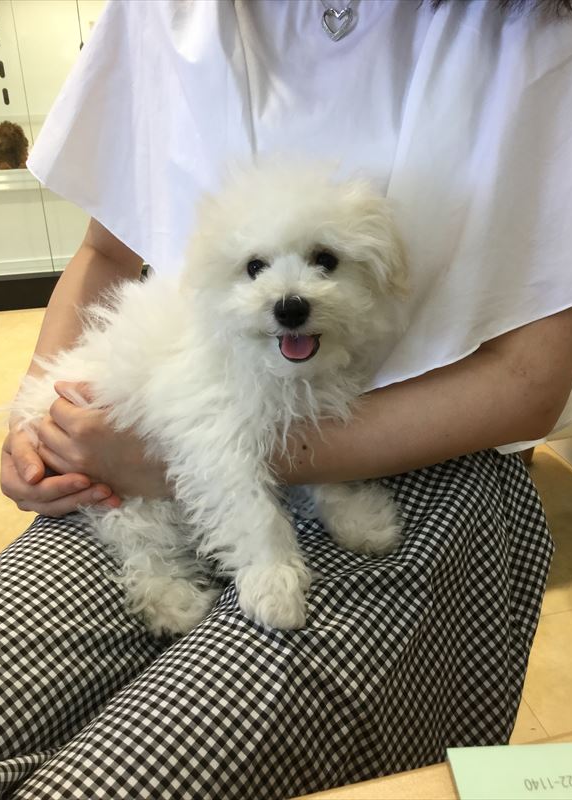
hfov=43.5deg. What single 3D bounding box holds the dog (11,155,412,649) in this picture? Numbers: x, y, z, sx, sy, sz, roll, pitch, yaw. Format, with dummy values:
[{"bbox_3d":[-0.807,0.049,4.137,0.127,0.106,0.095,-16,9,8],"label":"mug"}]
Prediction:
[{"bbox_3d":[-0.062,-0.017,0.591,0.265,0.330,0.215,24,36,37],"label":"dog"}]

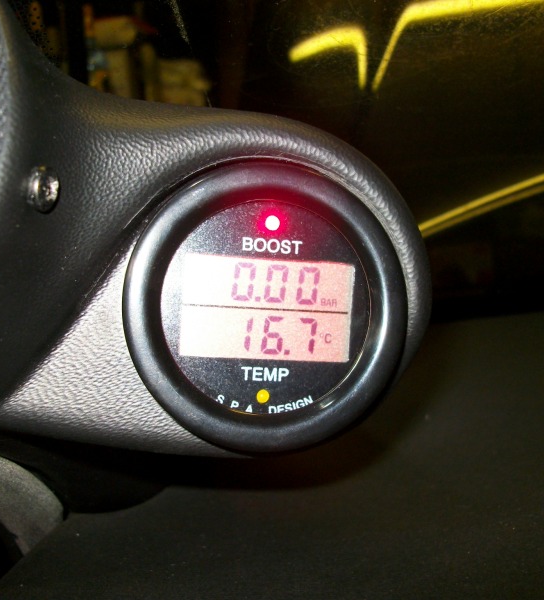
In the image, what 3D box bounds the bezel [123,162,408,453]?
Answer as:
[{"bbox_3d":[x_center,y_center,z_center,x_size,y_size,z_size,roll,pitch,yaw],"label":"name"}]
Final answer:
[{"bbox_3d":[-0.003,0.002,0.184,0.062,0.062,0.038,3,-2,-8],"label":"bezel"}]

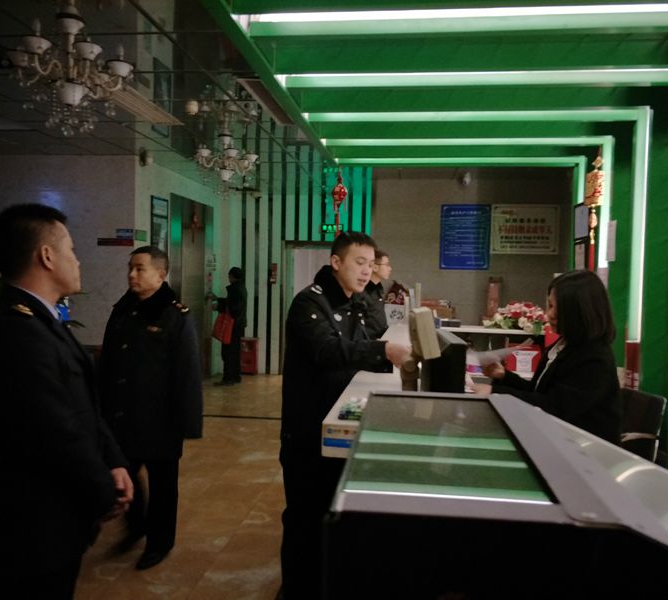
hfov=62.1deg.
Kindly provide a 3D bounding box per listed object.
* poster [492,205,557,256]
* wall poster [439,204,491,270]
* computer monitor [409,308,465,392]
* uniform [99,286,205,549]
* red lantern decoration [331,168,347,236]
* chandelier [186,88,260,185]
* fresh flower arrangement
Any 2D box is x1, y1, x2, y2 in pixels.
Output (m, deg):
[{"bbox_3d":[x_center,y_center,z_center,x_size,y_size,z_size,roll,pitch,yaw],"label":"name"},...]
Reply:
[{"bbox_3d":[2.457,-0.910,7.124,0.833,0.634,0.030,2,2,9],"label":"poster"},{"bbox_3d":[1.716,-0.820,7.240,0.623,0.841,0.030,2,2,9],"label":"wall poster"},{"bbox_3d":[0.438,0.218,2.347,0.190,0.390,0.290,3,2,32],"label":"computer monitor"},{"bbox_3d":[-1.032,0.652,3.109,0.580,1.460,0.420,3,2,30],"label":"uniform"},{"bbox_3d":[0.046,-1.003,5.737,0.150,0.710,0.150,2,2,9],"label":"red lantern decoration"},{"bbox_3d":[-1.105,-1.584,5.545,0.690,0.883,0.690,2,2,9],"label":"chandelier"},{"bbox_3d":[2.114,0.204,6.461,0.780,0.400,0.460,2,2,9],"label":"fresh flower arrangement"}]

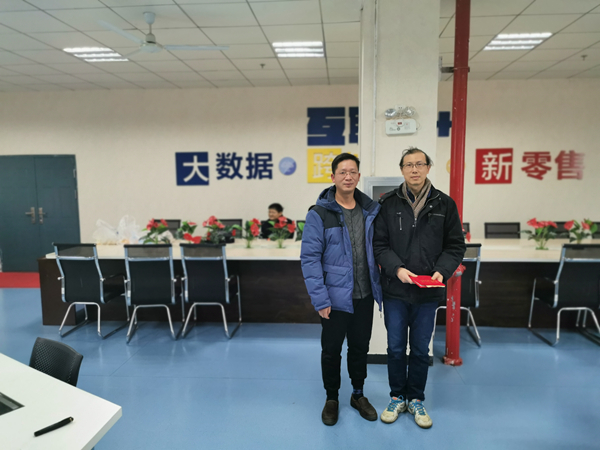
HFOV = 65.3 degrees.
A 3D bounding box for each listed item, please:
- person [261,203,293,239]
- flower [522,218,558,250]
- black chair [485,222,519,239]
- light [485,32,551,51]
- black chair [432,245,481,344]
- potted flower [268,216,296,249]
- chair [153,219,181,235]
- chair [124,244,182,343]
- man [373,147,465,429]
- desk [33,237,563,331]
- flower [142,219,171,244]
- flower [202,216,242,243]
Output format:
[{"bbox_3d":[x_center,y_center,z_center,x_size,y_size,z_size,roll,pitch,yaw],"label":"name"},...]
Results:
[{"bbox_3d":[-0.348,0.316,6.671,0.500,1.220,0.600,2,6,20],"label":"person"},{"bbox_3d":[2.735,0.105,5.294,0.400,0.380,0.320,0,6,5],"label":"flower"},{"bbox_3d":[2.766,0.471,6.237,0.530,0.950,0.620,0,6,5],"label":"black chair"},{"bbox_3d":[2.386,-2.028,5.169,0.600,0.070,0.580,0,6,5],"label":"light"},{"bbox_3d":[1.450,0.625,4.539,0.510,0.960,0.620,0,6,2],"label":"black chair"},{"bbox_3d":[-0.205,0.085,5.474,0.313,0.371,0.310,0,6,5],"label":"potted flower"},{"bbox_3d":[-2.009,0.435,6.726,0.520,0.950,0.600,0,6,5],"label":"chair"},{"bbox_3d":[-1.470,0.644,4.845,0.530,0.955,0.650,-1,6,-7],"label":"chair"},{"bbox_3d":[0.753,0.389,3.001,0.551,1.751,0.400,0,6,8],"label":"man"},{"bbox_3d":[0.635,0.642,5.621,6.900,0.770,1.600,0,6,5],"label":"desk"},{"bbox_3d":[-1.725,0.094,5.627,0.330,0.346,0.300,0,6,5],"label":"flower"},{"bbox_3d":[-0.921,0.083,5.556,0.459,0.369,0.360,0,6,5],"label":"flower"}]

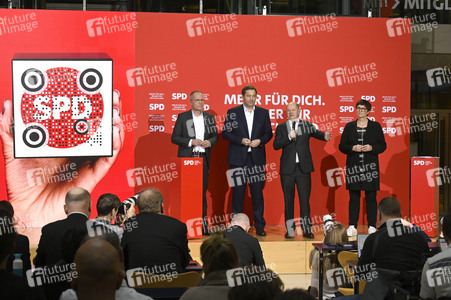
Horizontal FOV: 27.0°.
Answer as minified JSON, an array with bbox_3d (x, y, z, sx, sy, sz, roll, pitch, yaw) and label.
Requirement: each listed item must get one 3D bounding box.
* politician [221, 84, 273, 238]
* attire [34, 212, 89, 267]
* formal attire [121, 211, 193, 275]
[{"bbox_3d":[0.284,0.136,11.900,0.620,1.900,0.420,0,0,-7],"label":"politician"},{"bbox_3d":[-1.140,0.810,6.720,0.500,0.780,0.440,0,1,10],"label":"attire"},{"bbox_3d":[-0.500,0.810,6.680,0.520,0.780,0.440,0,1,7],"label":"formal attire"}]

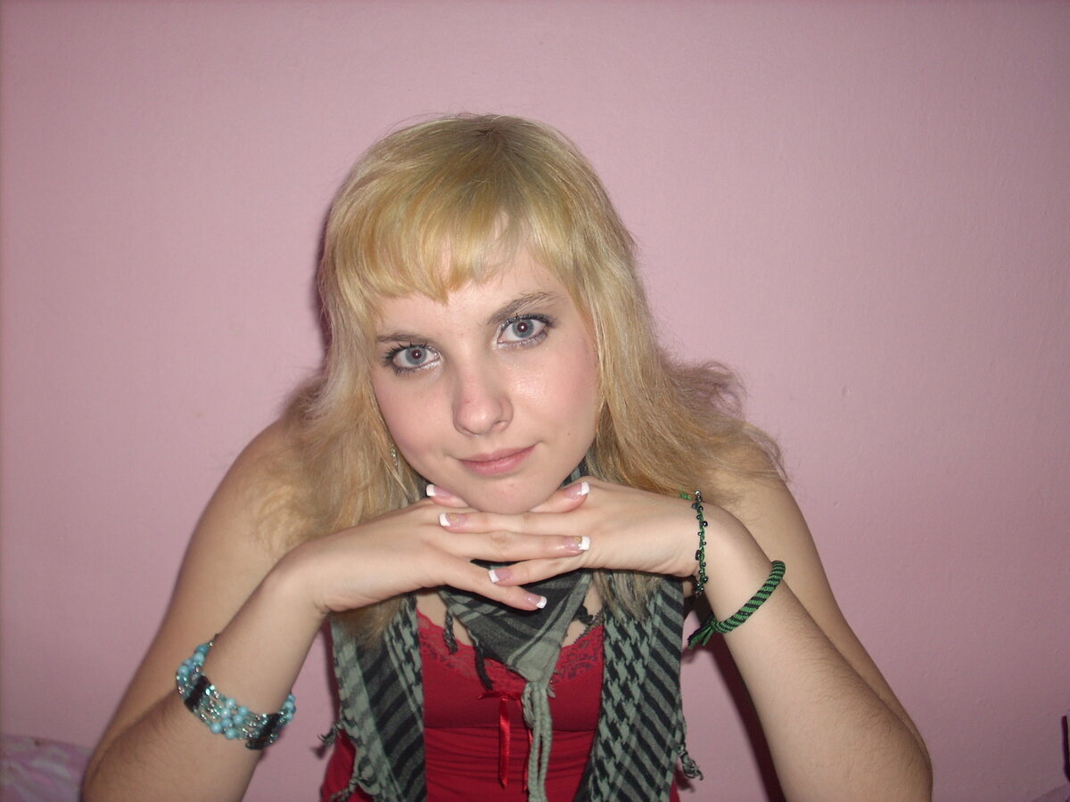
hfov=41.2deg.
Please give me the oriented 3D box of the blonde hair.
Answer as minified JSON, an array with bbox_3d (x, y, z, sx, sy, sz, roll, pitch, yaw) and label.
[{"bbox_3d":[0.000,-0.017,0.860,0.305,0.325,0.240,-6,8,4],"label":"blonde hair"}]

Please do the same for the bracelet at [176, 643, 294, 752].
[{"bbox_3d":[-0.172,0.166,0.820,0.069,0.025,0.063,29,22,-5],"label":"bracelet"}]

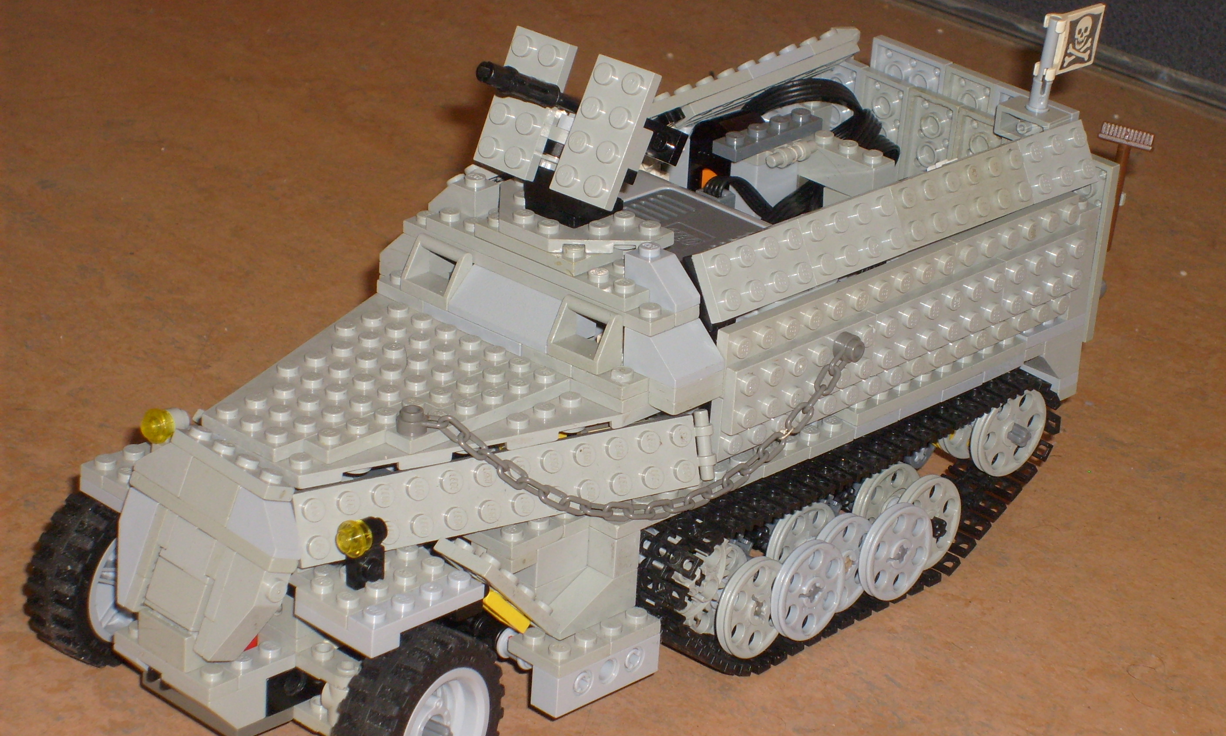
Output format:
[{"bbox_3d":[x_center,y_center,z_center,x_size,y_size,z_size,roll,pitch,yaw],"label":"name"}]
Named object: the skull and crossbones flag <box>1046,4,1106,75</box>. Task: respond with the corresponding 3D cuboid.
[{"bbox_3d":[0.113,-0.081,0.929,0.005,0.016,0.019,27,29,37],"label":"skull and crossbones flag"}]

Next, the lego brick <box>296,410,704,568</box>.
[{"bbox_3d":[-0.024,0.026,0.812,0.096,0.016,0.005,-11,11,-26],"label":"lego brick"}]

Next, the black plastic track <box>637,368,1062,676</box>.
[{"bbox_3d":[0.055,0.034,0.887,0.021,0.046,0.136,24,32,39],"label":"black plastic track"}]

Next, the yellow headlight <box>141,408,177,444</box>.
[{"bbox_3d":[-0.101,0.013,0.830,0.008,0.008,0.005,24,32,39],"label":"yellow headlight"}]

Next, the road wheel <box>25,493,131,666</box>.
[{"bbox_3d":[-0.113,0.046,0.853,0.014,0.043,0.043,21,30,35],"label":"road wheel"}]

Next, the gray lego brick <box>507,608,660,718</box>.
[{"bbox_3d":[-0.006,0.063,0.832,0.016,0.015,0.032,24,32,39],"label":"gray lego brick"}]

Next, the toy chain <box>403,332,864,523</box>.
[{"bbox_3d":[0.010,0.014,0.829,0.127,0.033,0.025,-14,29,-32],"label":"toy chain"}]

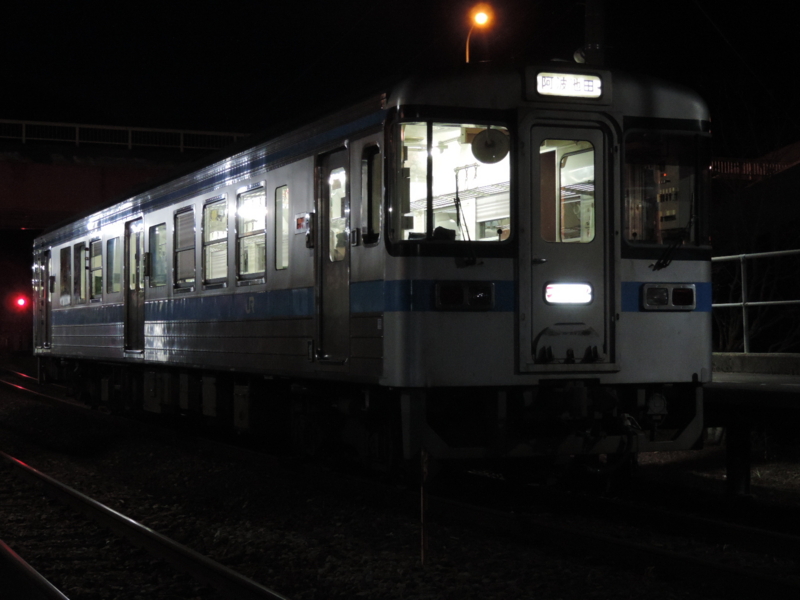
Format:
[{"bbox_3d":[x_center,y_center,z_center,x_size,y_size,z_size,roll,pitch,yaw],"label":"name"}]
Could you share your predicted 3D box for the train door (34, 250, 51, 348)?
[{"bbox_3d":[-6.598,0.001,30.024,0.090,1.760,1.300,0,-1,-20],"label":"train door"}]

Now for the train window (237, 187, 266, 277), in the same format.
[{"bbox_3d":[-1.480,-0.650,16.059,0.070,0.860,1.100,0,-1,-20],"label":"train window"}]

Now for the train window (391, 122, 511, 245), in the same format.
[{"bbox_3d":[0.398,-0.896,12.347,0.940,0.920,0.120,0,-1,-20],"label":"train window"}]

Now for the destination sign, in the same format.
[{"bbox_3d":[1.319,-1.676,12.671,0.570,0.180,0.080,0,-1,-20],"label":"destination sign"}]

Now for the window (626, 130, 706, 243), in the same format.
[{"bbox_3d":[2.134,-0.885,12.986,0.800,0.890,0.120,0,-1,-20],"label":"window"}]

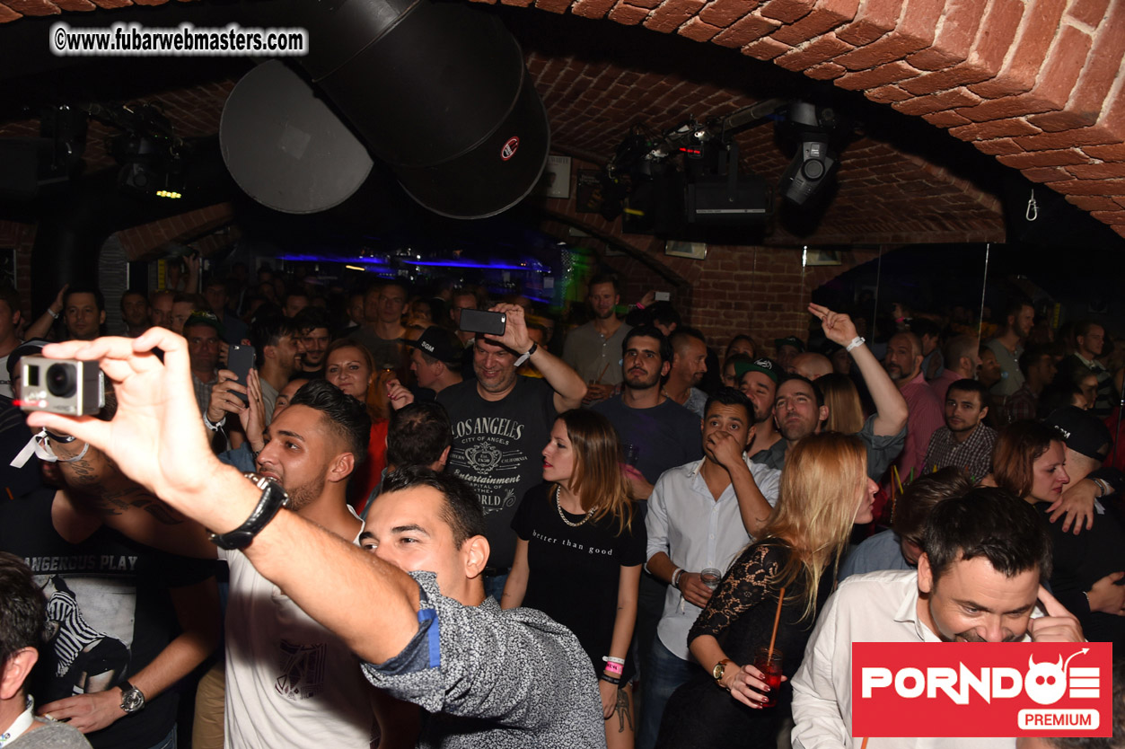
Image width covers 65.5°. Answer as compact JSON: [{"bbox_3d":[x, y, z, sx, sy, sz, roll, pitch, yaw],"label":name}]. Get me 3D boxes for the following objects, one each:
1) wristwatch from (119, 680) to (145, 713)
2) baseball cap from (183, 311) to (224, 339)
[{"bbox_3d":[-0.943,0.701,1.912,0.048,0.065,0.050,-37,15,-32],"label":"wristwatch"},{"bbox_3d":[-1.587,-0.225,3.880,0.175,0.125,0.250,-1,8,-20],"label":"baseball cap"}]

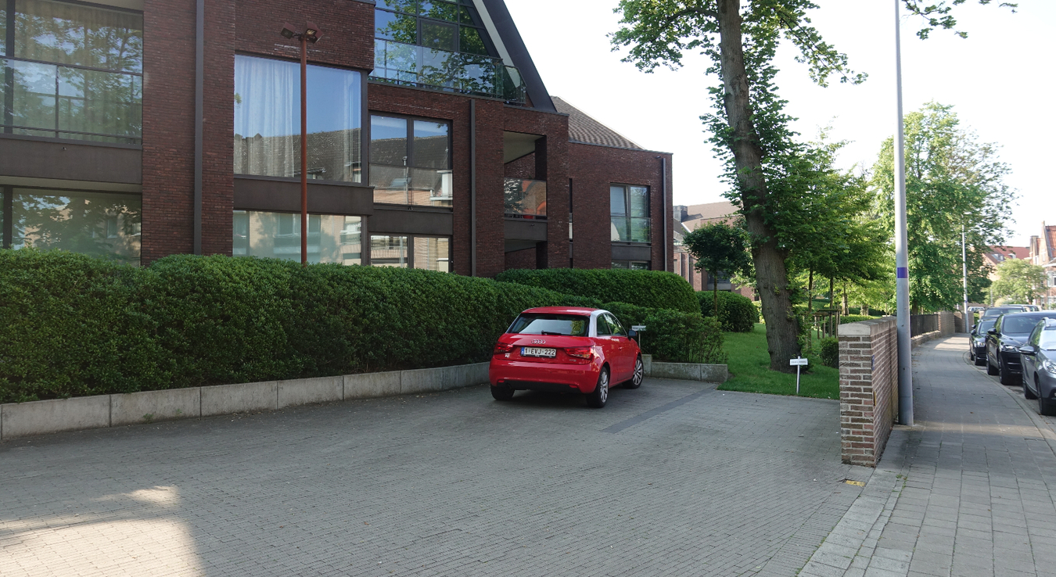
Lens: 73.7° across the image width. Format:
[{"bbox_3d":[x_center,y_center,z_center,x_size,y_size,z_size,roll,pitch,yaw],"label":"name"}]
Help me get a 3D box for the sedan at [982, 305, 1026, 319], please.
[{"bbox_3d":[19.158,1.650,28.173,1.820,1.770,4.500,-2,-3,31],"label":"sedan"}]

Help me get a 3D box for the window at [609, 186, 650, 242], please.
[{"bbox_3d":[3.982,-2.907,27.400,1.920,2.320,0.150,1,-3,-27],"label":"window"}]

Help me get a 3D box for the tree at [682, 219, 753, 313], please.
[{"bbox_3d":[5.093,-0.015,18.978,1.900,3.530,1.900,-1,-2,15],"label":"tree"}]

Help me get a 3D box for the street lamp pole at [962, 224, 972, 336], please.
[{"bbox_3d":[28.687,-0.845,46.149,0.200,7.500,0.200,-2,-3,30],"label":"street lamp pole"}]

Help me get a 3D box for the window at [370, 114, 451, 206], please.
[{"bbox_3d":[-3.073,-3.312,18.400,2.210,2.330,0.150,1,-3,-27],"label":"window"}]

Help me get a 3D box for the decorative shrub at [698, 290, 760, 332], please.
[{"bbox_3d":[9.654,1.109,34.618,3.300,2.010,2.600,1,-3,-27],"label":"decorative shrub"}]

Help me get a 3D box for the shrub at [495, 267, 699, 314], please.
[{"bbox_3d":[1.776,0.559,18.273,5.500,2.100,1.800,1,-3,-27],"label":"shrub"}]

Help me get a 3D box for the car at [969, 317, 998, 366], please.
[{"bbox_3d":[15.398,1.689,22.739,1.800,1.440,4.500,-2,-3,30],"label":"car"}]

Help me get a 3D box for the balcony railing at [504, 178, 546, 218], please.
[{"bbox_3d":[-0.130,-2.604,20.267,1.460,1.080,0.080,1,-3,-27],"label":"balcony railing"}]

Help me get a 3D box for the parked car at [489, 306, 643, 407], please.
[{"bbox_3d":[0.810,1.052,11.870,1.740,1.416,3.954,-1,-2,20],"label":"parked car"}]

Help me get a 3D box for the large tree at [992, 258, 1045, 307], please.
[{"bbox_3d":[49.473,0.237,70.971,5.600,6.630,5.600,-2,-3,35],"label":"large tree"}]

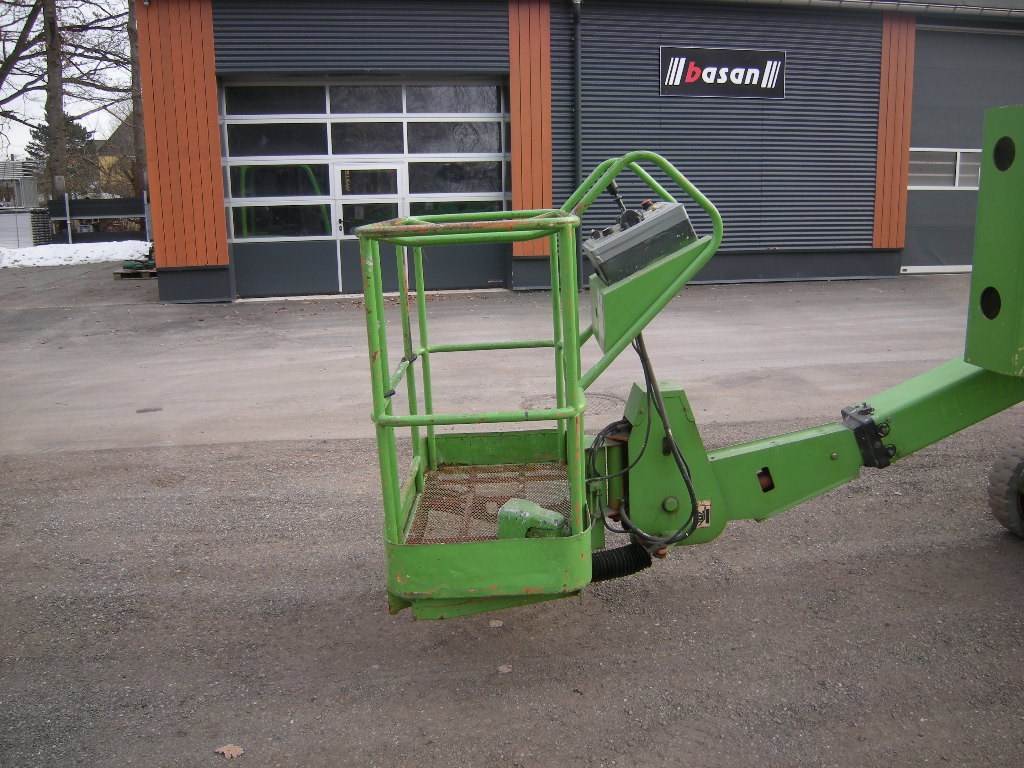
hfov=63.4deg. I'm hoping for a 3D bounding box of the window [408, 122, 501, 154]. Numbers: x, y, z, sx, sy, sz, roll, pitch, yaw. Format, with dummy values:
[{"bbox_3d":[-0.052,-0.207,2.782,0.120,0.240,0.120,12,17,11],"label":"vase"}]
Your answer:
[{"bbox_3d":[-0.916,-3.933,13.249,1.504,0.492,0.050,-3,11,-9],"label":"window"}]

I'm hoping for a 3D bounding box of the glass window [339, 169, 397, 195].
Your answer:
[{"bbox_3d":[-2.254,-3.194,13.143,0.881,0.397,0.050,-3,11,-9],"label":"glass window"}]

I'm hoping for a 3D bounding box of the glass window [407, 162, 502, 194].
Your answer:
[{"bbox_3d":[-0.906,-3.334,13.372,1.509,0.496,0.050,-3,11,-9],"label":"glass window"}]

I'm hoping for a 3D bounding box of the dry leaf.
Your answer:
[{"bbox_3d":[-0.811,1.047,2.375,0.084,0.018,0.060,-3,14,-9],"label":"dry leaf"}]

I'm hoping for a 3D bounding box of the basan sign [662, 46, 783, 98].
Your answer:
[{"bbox_3d":[3.490,-5.130,13.687,2.203,0.792,0.050,-3,11,-9],"label":"basan sign"}]

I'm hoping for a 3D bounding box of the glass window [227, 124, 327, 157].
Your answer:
[{"bbox_3d":[-3.605,-3.759,12.778,1.509,0.499,0.050,-3,11,-9],"label":"glass window"}]

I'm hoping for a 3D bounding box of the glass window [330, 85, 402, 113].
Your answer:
[{"bbox_3d":[-2.264,-4.420,12.896,1.122,0.417,0.050,-3,11,-9],"label":"glass window"}]

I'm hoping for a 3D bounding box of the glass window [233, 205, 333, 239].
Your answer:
[{"bbox_3d":[-3.606,-2.547,13.020,1.514,0.484,0.050,-3,11,-9],"label":"glass window"}]

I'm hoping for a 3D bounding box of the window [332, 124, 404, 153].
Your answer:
[{"bbox_3d":[-2.022,-3.447,11.642,1.021,0.448,0.040,-3,11,-9],"label":"window"}]

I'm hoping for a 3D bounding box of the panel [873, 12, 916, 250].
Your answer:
[{"bbox_3d":[5.891,-3.853,12.751,0.572,3.630,0.060,-3,11,-9],"label":"panel"}]

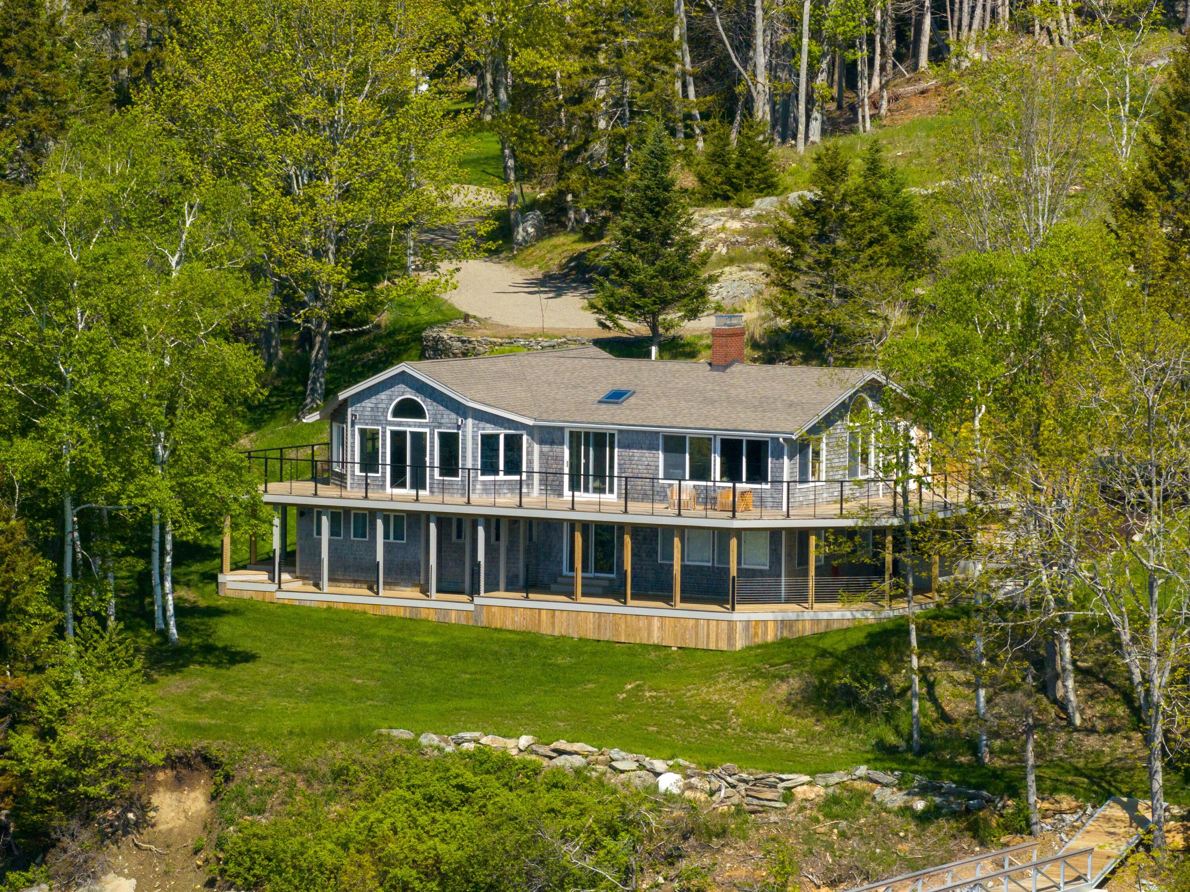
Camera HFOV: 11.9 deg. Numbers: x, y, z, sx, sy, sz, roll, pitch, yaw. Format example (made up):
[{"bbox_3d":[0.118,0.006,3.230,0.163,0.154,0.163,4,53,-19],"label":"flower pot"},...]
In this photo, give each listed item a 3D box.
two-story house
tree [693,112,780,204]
[{"bbox_3d":[0.462,0.786,175.398,20.900,8.900,13.400,3,5,30],"label":"two-story house"},{"bbox_3d":[5.311,-10.658,213.000,3.159,3.471,3.001,0,4,0],"label":"tree"}]

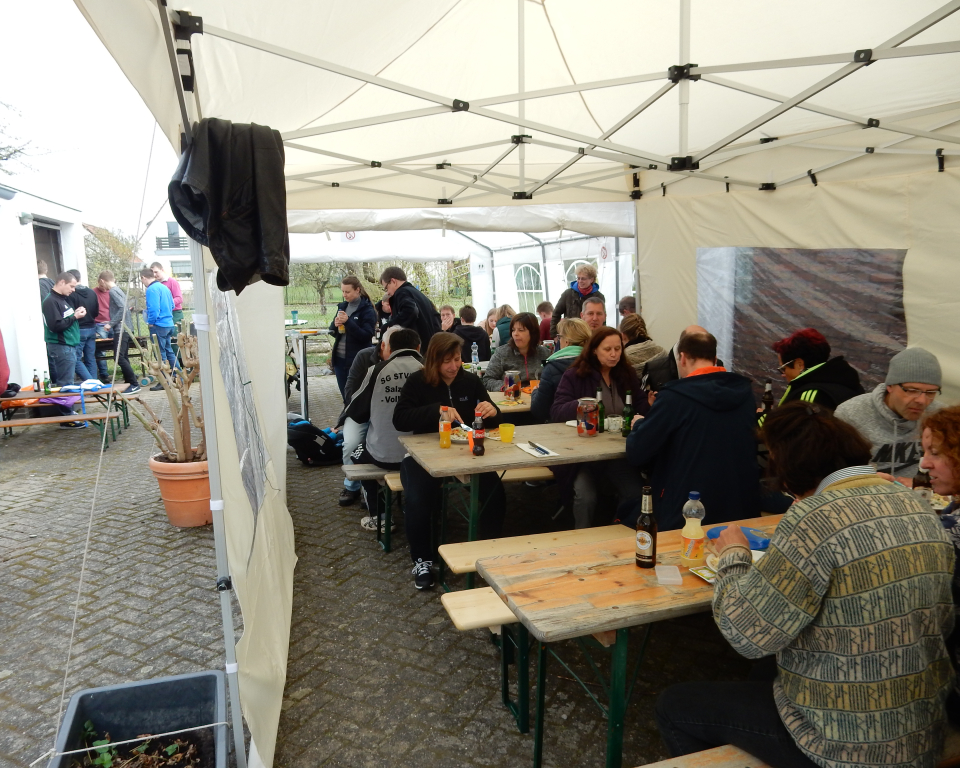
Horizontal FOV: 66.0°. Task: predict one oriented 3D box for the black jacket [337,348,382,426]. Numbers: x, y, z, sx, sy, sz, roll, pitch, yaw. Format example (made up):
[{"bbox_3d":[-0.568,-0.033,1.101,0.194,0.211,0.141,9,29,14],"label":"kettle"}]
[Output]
[{"bbox_3d":[-0.749,0.004,5.404,0.580,0.660,0.450,-2,8,-11],"label":"black jacket"}]

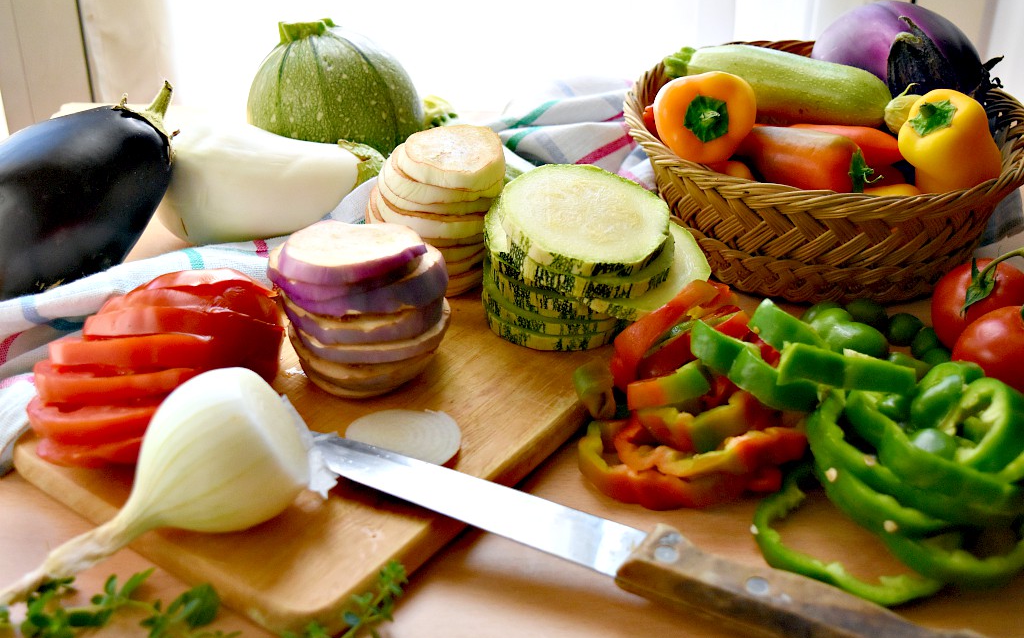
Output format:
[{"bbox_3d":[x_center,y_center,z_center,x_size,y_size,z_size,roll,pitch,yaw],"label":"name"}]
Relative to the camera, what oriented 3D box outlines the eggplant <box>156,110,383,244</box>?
[{"bbox_3d":[-0.146,-0.088,0.776,0.140,0.074,0.077,-13,30,-24],"label":"eggplant"}]

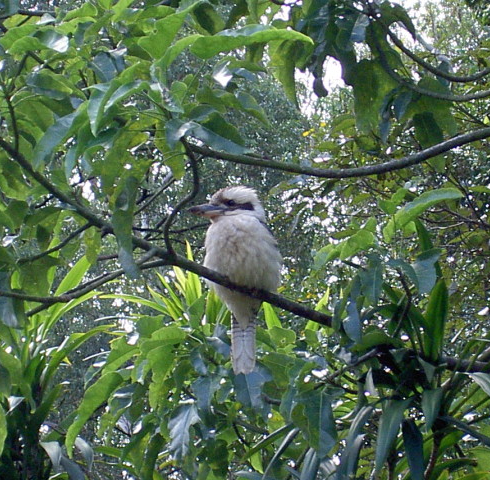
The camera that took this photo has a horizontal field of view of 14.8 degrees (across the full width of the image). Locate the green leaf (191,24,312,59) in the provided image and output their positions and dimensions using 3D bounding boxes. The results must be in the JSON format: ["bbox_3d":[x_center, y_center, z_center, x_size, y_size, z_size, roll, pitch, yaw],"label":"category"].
[{"bbox_3d":[0.013,-0.357,3.400,0.220,0.064,0.080,0,-8,0],"label":"green leaf"}]

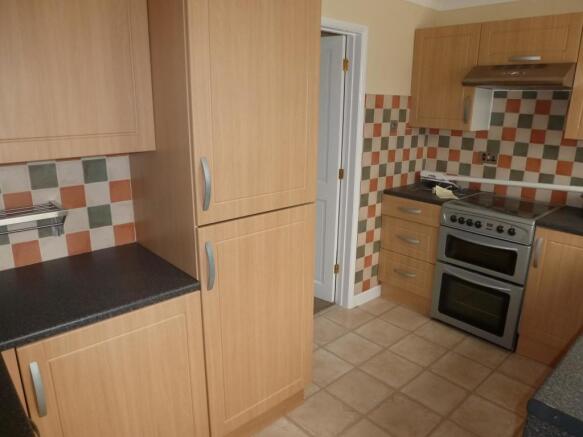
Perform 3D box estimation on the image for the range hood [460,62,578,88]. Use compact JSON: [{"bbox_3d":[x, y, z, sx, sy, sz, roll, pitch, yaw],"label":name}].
[{"bbox_3d":[1.527,-0.925,2.645,0.487,0.145,0.597,-14,21,-41],"label":"range hood"}]

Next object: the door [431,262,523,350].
[{"bbox_3d":[1.226,0.564,2.717,0.061,0.439,0.596,-13,20,-40],"label":"door"}]

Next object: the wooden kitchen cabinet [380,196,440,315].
[{"bbox_3d":[1.121,0.251,3.367,0.580,0.885,0.494,-14,21,-41],"label":"wooden kitchen cabinet"}]

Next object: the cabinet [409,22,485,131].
[{"bbox_3d":[1.229,-1.040,3.079,0.318,0.705,0.496,-14,21,-41],"label":"cabinet"}]

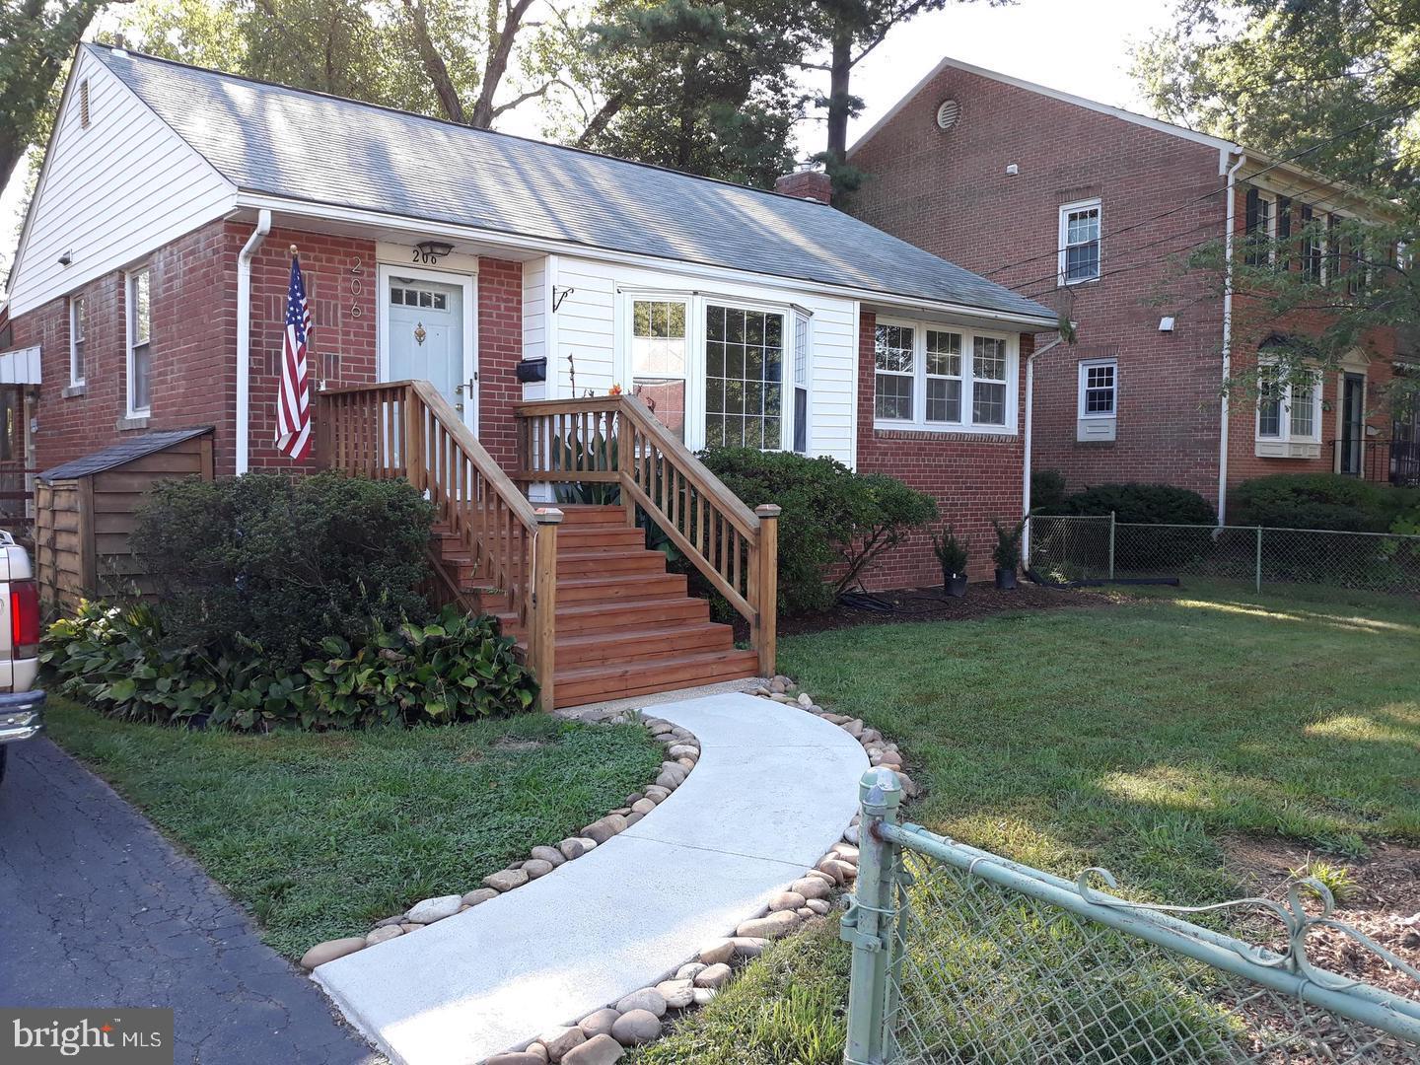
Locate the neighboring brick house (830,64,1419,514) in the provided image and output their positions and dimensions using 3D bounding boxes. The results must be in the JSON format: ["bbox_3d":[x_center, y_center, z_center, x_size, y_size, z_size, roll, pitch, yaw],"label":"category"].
[{"bbox_3d":[7.676,-5.021,26.094,7.700,9.550,12.400,-2,4,-40],"label":"neighboring brick house"}]

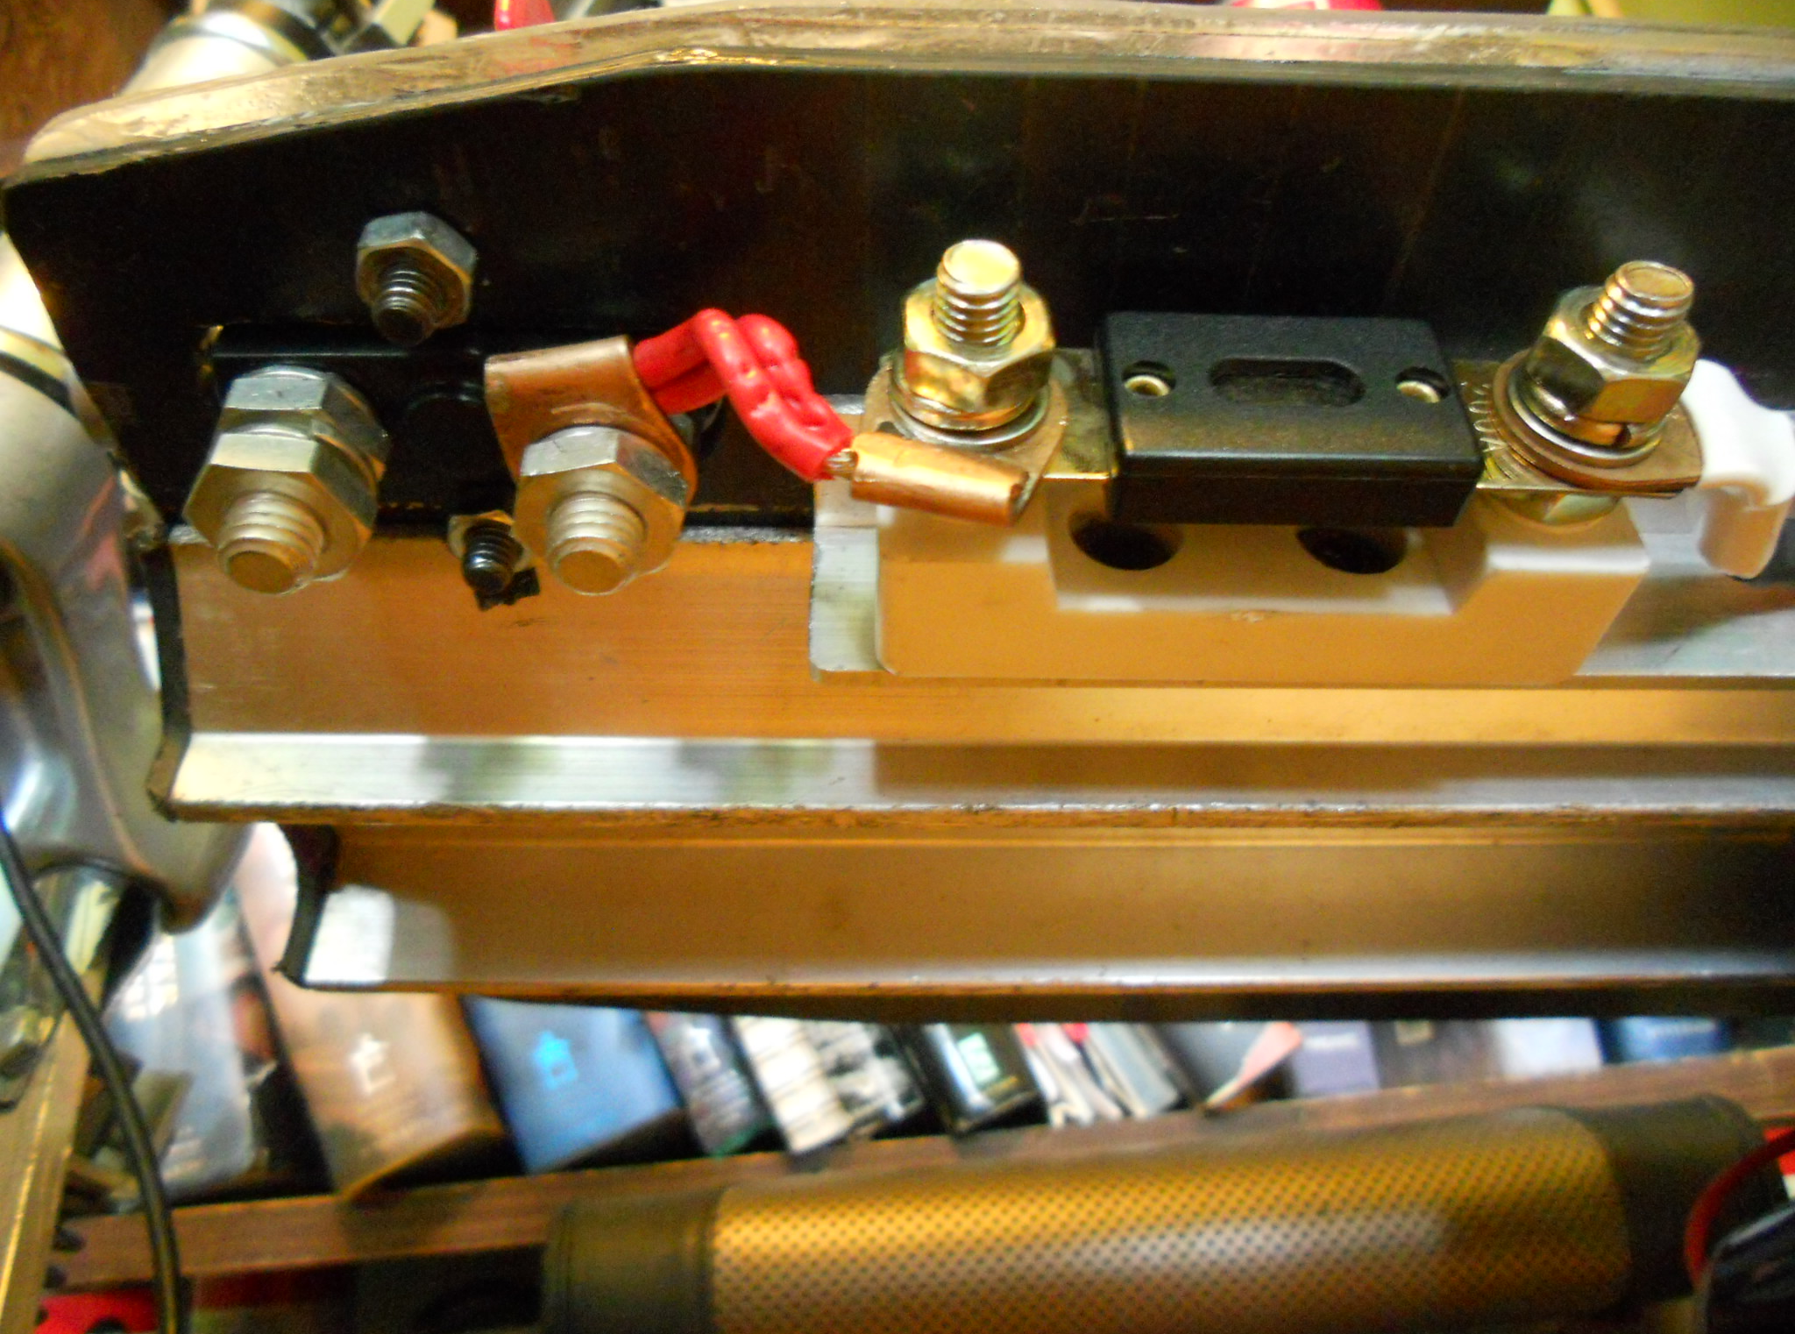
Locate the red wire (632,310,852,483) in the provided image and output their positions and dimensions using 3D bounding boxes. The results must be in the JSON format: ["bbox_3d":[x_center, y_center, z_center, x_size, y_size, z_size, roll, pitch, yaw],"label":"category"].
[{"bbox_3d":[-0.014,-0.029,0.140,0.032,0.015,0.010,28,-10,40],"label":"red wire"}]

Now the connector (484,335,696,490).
[{"bbox_3d":[-0.033,-0.027,0.153,0.020,0.007,0.026,-5,-36,8],"label":"connector"}]

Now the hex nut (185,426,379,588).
[{"bbox_3d":[-0.066,-0.019,0.152,0.019,0.008,0.017,5,-36,-7],"label":"hex nut"}]

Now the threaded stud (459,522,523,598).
[{"bbox_3d":[-0.049,-0.014,0.168,0.006,0.009,0.006,1,-35,-1],"label":"threaded stud"}]

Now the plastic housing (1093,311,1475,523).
[{"bbox_3d":[0.038,-0.025,0.140,0.034,0.022,0.009,1,-39,-1],"label":"plastic housing"}]

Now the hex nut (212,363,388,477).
[{"bbox_3d":[-0.067,-0.025,0.157,0.019,0.008,0.017,3,-35,-3],"label":"hex nut"}]

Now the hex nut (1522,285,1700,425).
[{"bbox_3d":[0.069,-0.030,0.134,0.015,0.013,0.006,3,-39,1],"label":"hex nut"}]

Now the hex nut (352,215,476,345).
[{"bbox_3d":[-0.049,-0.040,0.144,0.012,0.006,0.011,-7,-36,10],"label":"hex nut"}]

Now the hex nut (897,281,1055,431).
[{"bbox_3d":[0.008,-0.031,0.133,0.013,0.015,0.007,-2,-39,-3],"label":"hex nut"}]

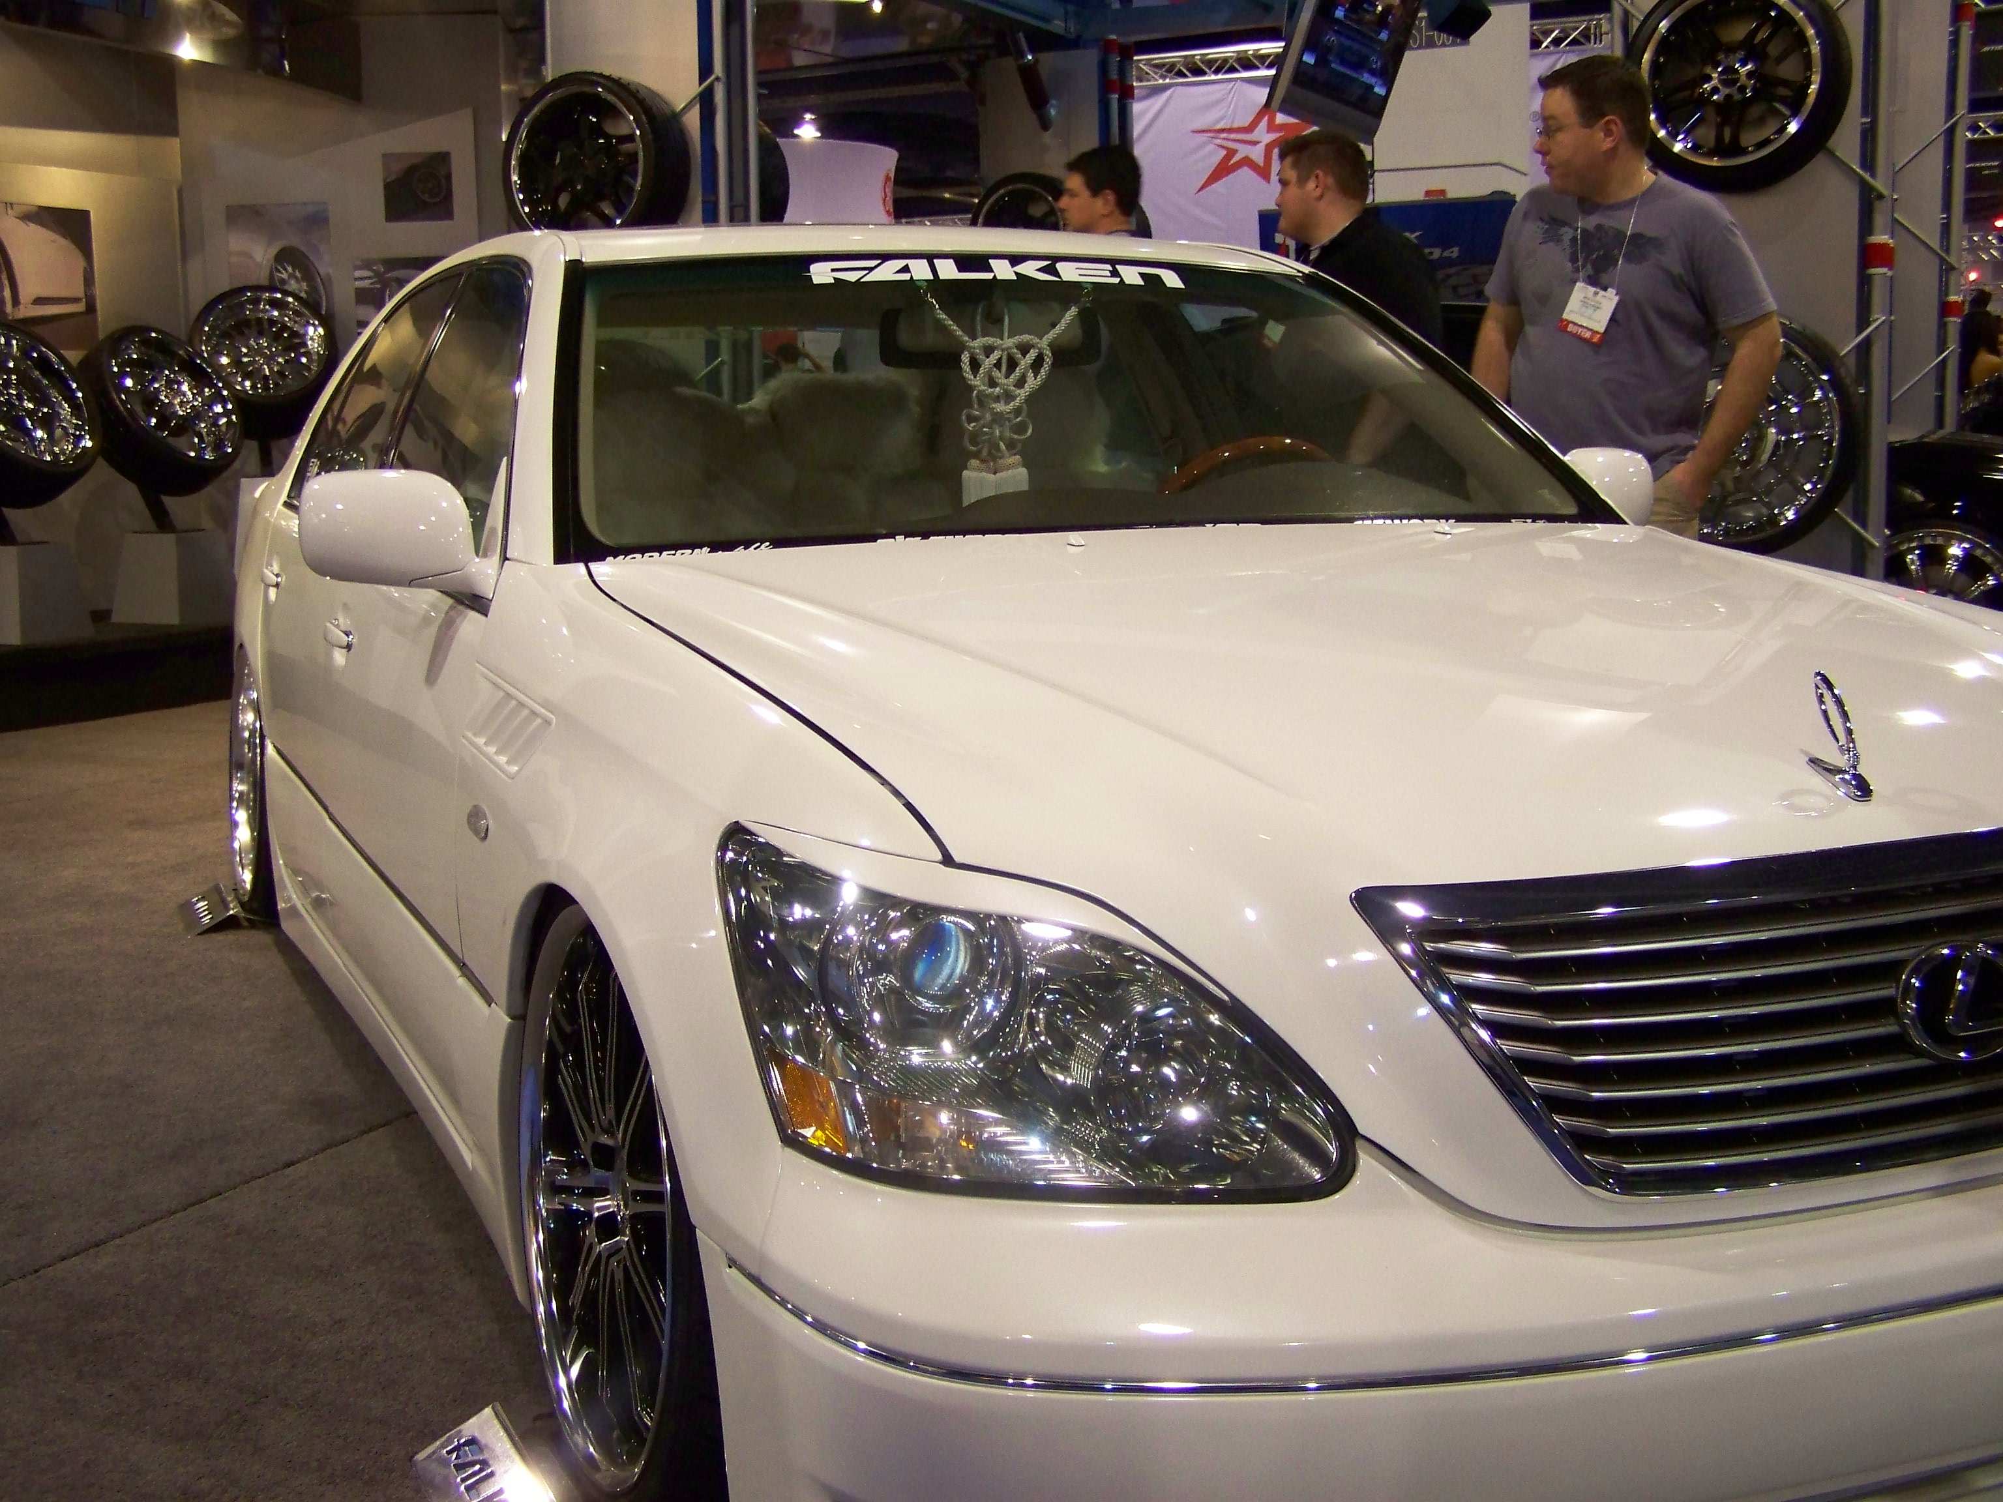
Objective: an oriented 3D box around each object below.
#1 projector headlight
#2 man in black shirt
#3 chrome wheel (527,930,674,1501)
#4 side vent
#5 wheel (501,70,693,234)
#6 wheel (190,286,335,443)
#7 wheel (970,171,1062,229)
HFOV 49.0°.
[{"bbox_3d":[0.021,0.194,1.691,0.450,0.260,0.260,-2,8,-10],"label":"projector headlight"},{"bbox_3d":[0.842,-0.585,5.187,0.380,1.730,0.510,-2,8,-11],"label":"man in black shirt"},{"bbox_3d":[-0.284,0.415,2.107,0.220,0.530,0.530,-4,9,-24],"label":"chrome wheel"},{"bbox_3d":[-0.499,-0.029,2.265,0.035,0.100,0.310,-4,9,-24],"label":"side vent"},{"bbox_3d":[-1.461,-2.116,8.014,0.680,0.680,0.250,3,9,23],"label":"wheel"},{"bbox_3d":[-3.436,-1.810,10.206,0.680,0.680,0.260,-5,-25,-26],"label":"wheel"},{"bbox_3d":[0.185,-2.649,11.397,0.680,0.680,0.250,6,12,37],"label":"wheel"}]

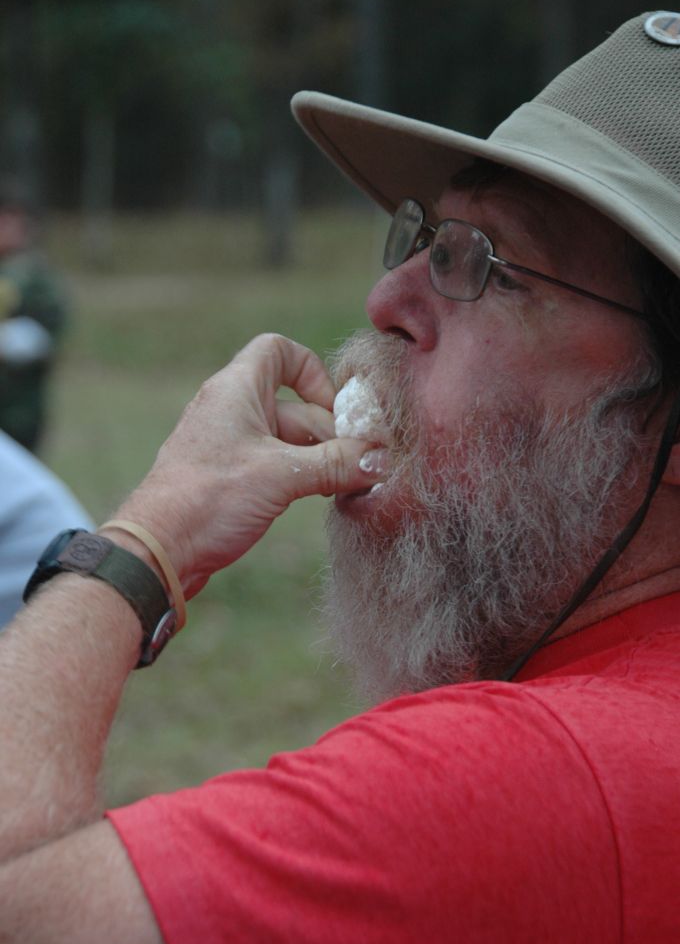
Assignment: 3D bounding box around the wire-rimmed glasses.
[{"bbox_3d":[0.098,-0.081,2.058,0.140,0.045,0.140,20,2,-25],"label":"wire-rimmed glasses"}]

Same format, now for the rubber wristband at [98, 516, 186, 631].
[{"bbox_3d":[-0.089,0.047,1.970,0.008,0.058,0.061,-38,0,-27],"label":"rubber wristband"}]

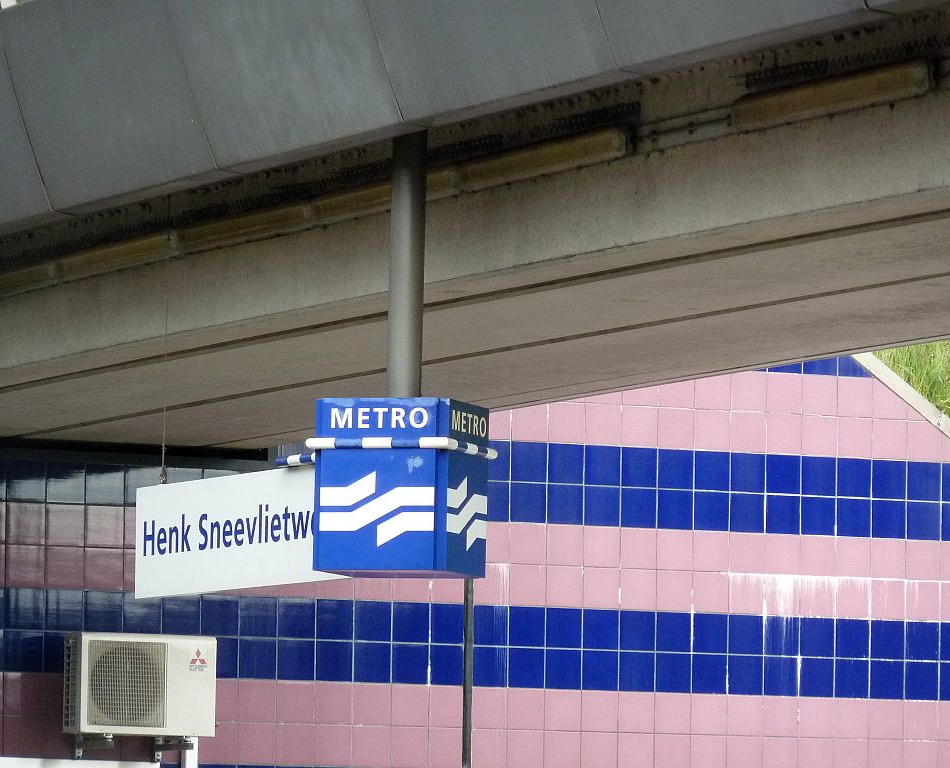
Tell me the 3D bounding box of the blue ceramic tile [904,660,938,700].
[{"bbox_3d":[2.677,1.780,39.913,0.230,0.230,0.012,3,-5,-26],"label":"blue ceramic tile"}]

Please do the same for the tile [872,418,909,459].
[{"bbox_3d":[2.439,0.329,39.176,0.227,0.230,0.010,3,-5,-26],"label":"tile"}]

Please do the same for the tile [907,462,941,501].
[{"bbox_3d":[2.706,0.586,40.149,0.236,0.236,0.010,3,-5,-26],"label":"tile"}]

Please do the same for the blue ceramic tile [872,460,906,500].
[{"bbox_3d":[2.420,0.563,38.979,0.233,0.230,0.012,3,-5,-27],"label":"blue ceramic tile"}]

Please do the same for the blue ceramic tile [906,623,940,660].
[{"bbox_3d":[2.619,1.508,39.018,0.233,0.230,0.012,3,-5,-27],"label":"blue ceramic tile"}]

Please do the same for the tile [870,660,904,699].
[{"bbox_3d":[2.456,1.767,39.707,0.232,0.232,0.010,3,-5,-26],"label":"tile"}]

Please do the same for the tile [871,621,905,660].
[{"bbox_3d":[2.446,1.520,39.521,0.237,0.237,0.012,3,-5,-27],"label":"tile"}]

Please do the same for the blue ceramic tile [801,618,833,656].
[{"bbox_3d":[2.031,1.506,39.622,0.230,0.230,0.012,3,-5,-26],"label":"blue ceramic tile"}]

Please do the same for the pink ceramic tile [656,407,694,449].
[{"bbox_3d":[1.173,0.260,38.951,0.237,0.237,0.012,3,-5,-27],"label":"pink ceramic tile"}]

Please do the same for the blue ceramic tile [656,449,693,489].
[{"bbox_3d":[1.153,0.492,38.342,0.233,0.230,0.012,3,-5,-27],"label":"blue ceramic tile"}]

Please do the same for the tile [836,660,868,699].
[{"bbox_3d":[2.192,1.717,38.787,0.233,0.230,0.012,3,-5,-27],"label":"tile"}]

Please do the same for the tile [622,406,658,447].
[{"bbox_3d":[0.973,0.252,39.336,0.236,0.236,0.010,3,-5,-26],"label":"tile"}]

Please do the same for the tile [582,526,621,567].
[{"bbox_3d":[0.745,0.961,39.174,0.236,0.236,0.010,3,-5,-26],"label":"tile"}]

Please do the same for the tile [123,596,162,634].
[{"bbox_3d":[-1.840,1.270,36.774,0.233,0.230,0.012,3,-5,-27],"label":"tile"}]

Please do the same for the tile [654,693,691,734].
[{"bbox_3d":[1.131,1.894,38.238,0.233,0.230,0.012,3,-5,-27],"label":"tile"}]

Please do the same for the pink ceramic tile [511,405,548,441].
[{"bbox_3d":[0.319,0.218,38.890,0.230,0.230,0.012,3,-5,-26],"label":"pink ceramic tile"}]

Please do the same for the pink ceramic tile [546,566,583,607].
[{"bbox_3d":[0.514,1.175,38.823,0.234,0.234,0.010,3,-5,-26],"label":"pink ceramic tile"}]

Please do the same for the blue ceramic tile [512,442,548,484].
[{"bbox_3d":[0.314,0.454,38.765,0.232,0.232,0.010,3,-5,-26],"label":"blue ceramic tile"}]

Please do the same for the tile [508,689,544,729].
[{"bbox_3d":[0.290,1.876,38.377,0.237,0.237,0.012,3,-5,-27],"label":"tile"}]

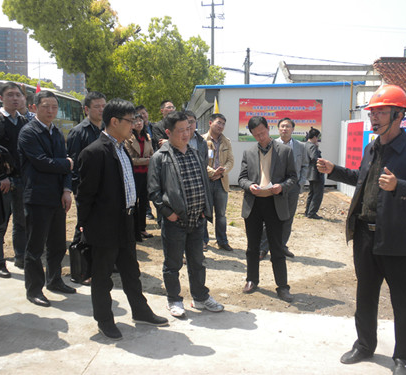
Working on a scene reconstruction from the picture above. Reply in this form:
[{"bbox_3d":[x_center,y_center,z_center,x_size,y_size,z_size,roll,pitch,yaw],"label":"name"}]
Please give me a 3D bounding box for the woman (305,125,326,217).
[{"bbox_3d":[1.996,-0.267,9.500,0.330,1.620,0.440,-1,6,-21],"label":"woman"}]

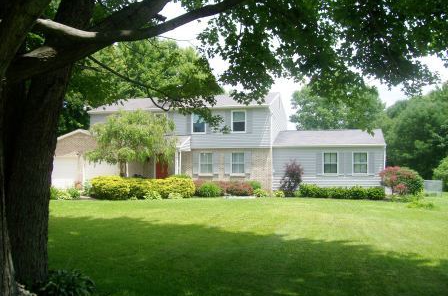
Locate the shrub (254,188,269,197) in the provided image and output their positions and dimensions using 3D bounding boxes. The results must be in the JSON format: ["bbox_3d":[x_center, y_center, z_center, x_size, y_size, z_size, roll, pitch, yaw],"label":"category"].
[{"bbox_3d":[2.276,2.614,26.602,0.850,0.550,0.800,-1,-3,13],"label":"shrub"}]

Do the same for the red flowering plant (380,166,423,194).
[{"bbox_3d":[10.166,1.964,25.133,2.600,1.700,2.400,-1,-3,13],"label":"red flowering plant"}]

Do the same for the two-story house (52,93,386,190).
[{"bbox_3d":[-0.138,-0.420,31.448,21.390,7.100,10.300,-1,-3,13],"label":"two-story house"}]

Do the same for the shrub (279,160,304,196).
[{"bbox_3d":[4.004,1.785,26.043,1.500,2.150,1.400,-1,-3,13],"label":"shrub"}]

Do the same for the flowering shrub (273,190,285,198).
[{"bbox_3d":[3.245,2.614,26.101,0.700,0.500,0.650,-1,-3,13],"label":"flowering shrub"}]

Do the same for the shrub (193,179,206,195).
[{"bbox_3d":[-1.520,2.395,27.214,1.000,1.050,1.000,-1,-3,13],"label":"shrub"}]

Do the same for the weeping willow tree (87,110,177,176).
[{"bbox_3d":[-5.424,0.347,25.816,5.100,5.000,4.900,-1,-3,13],"label":"weeping willow tree"}]

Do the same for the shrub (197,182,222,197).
[{"bbox_3d":[-0.880,2.414,26.612,1.500,0.950,1.300,-1,-3,13],"label":"shrub"}]

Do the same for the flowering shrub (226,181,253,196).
[{"bbox_3d":[1.001,2.389,26.613,1.650,1.000,1.300,-1,-3,13],"label":"flowering shrub"}]

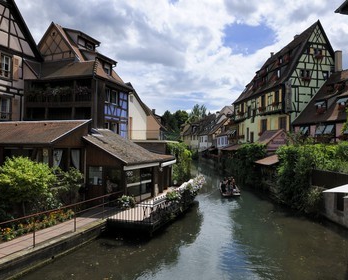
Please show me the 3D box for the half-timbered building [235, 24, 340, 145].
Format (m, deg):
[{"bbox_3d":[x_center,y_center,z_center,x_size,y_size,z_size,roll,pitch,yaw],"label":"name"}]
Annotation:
[{"bbox_3d":[14.023,-4.221,38.977,8.200,16.700,13.400,1,-2,-13],"label":"half-timbered building"}]

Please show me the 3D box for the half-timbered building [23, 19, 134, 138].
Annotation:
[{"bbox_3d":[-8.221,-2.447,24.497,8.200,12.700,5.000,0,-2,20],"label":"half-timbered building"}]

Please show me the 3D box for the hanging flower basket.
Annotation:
[{"bbox_3d":[-2.134,2.801,13.610,0.750,0.600,0.600,1,-2,-20],"label":"hanging flower basket"}]

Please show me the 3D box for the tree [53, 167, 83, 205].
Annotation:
[{"bbox_3d":[-5.330,2.411,15.023,1.450,2.100,1.350,1,-2,0],"label":"tree"}]

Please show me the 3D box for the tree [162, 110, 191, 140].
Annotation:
[{"bbox_3d":[0.714,-1.123,85.091,8.000,14.200,8.000,1,-2,0],"label":"tree"}]

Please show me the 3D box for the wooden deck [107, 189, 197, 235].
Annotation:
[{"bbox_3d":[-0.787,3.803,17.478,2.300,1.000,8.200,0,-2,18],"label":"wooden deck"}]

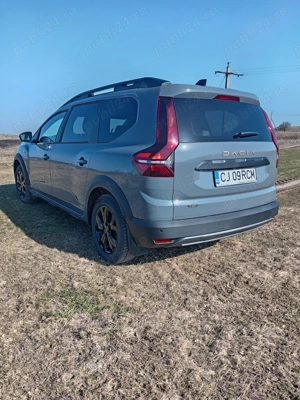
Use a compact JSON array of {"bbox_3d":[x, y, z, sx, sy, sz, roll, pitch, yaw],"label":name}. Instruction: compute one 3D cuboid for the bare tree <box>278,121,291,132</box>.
[{"bbox_3d":[40.630,-22.110,94.260,3.900,3.400,3.800,1,12,0],"label":"bare tree"}]

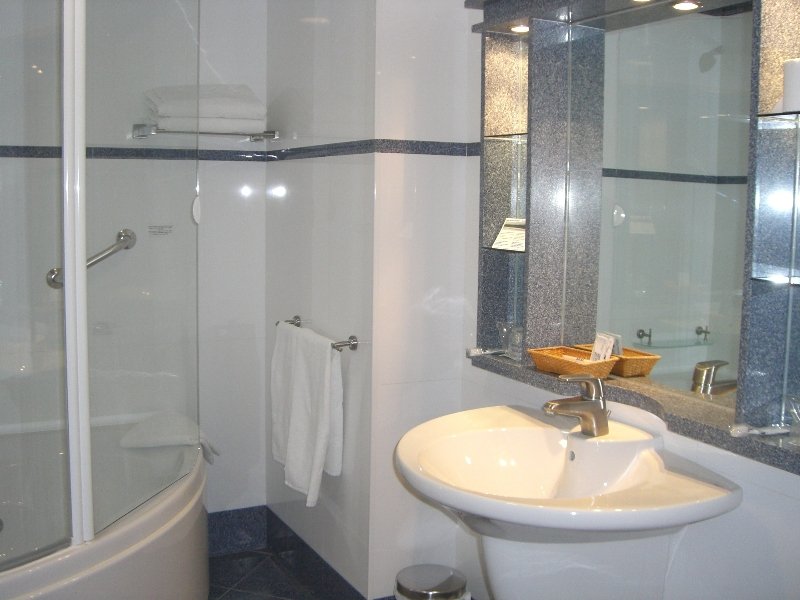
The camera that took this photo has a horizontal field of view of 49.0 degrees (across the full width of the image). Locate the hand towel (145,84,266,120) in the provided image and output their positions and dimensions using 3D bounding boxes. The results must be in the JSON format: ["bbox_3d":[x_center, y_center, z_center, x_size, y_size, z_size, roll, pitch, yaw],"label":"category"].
[{"bbox_3d":[-0.681,-0.680,3.054,0.374,0.111,0.202,-3,7,-28],"label":"hand towel"}]

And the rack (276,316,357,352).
[{"bbox_3d":[-0.275,0.107,2.826,0.079,0.044,0.559,-3,7,-28],"label":"rack"}]

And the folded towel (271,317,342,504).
[{"bbox_3d":[-0.312,0.370,2.849,0.072,0.552,0.521,-3,7,-28],"label":"folded towel"}]

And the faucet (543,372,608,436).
[{"bbox_3d":[0.413,0.257,2.099,0.176,0.147,0.050,-3,7,-28],"label":"faucet"}]

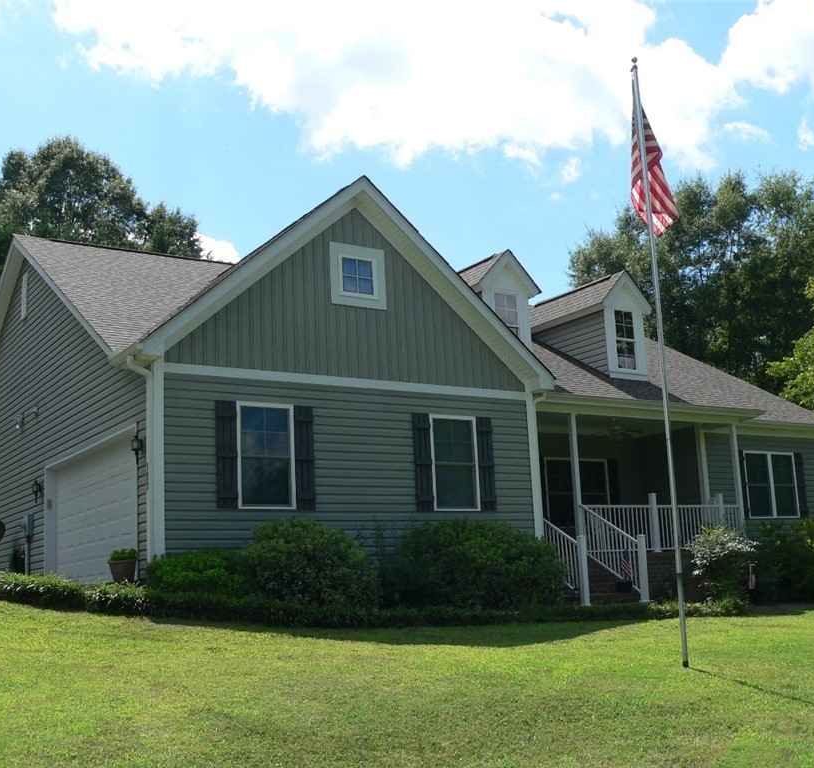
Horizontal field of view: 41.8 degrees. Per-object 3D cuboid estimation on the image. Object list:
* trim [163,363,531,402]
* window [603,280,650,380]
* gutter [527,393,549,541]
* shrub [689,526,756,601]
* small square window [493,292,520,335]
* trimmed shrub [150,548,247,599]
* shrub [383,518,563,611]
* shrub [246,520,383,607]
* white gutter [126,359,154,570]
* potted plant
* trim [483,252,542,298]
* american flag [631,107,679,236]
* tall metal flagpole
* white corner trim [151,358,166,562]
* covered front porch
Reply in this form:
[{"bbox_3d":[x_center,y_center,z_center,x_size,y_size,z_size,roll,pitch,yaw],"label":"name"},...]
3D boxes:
[{"bbox_3d":[-0.637,-0.015,16.045,6.250,0.140,0.045,5,-13,-32],"label":"trim"},{"bbox_3d":[4.459,-1.117,21.920,1.150,2.160,0.220,5,-13,-32],"label":"window"},{"bbox_3d":[2.213,1.606,17.708,0.190,2.850,0.110,5,-13,-32],"label":"gutter"},{"bbox_3d":[6.130,3.512,20.718,1.237,1.425,1.175,5,-13,-32],"label":"shrub"},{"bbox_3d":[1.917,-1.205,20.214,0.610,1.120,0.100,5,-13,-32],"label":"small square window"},{"bbox_3d":[-2.588,2.386,13.332,1.298,0.611,1.168,5,-13,-32],"label":"trimmed shrub"},{"bbox_3d":[0.946,2.622,15.539,2.750,1.330,1.600,5,-13,-32],"label":"shrub"},{"bbox_3d":[-1.256,2.347,13.907,1.828,1.108,1.645,5,-13,-32],"label":"shrub"},{"bbox_3d":[-3.503,1.028,13.985,0.340,2.890,0.110,5,-13,-32],"label":"white gutter"},{"bbox_3d":[-3.722,2.385,13.980,0.420,0.460,0.420,5,-13,-32],"label":"potted plant"},{"bbox_3d":[2.306,-2.496,23.917,1.790,1.080,0.120,5,-13,-32],"label":"trim"},{"bbox_3d":[2.985,-2.631,12.794,0.520,1.820,0.320,-6,-12,14],"label":"american flag"},{"bbox_3d":[2.937,-0.449,12.400,0.075,7.290,0.075,5,-13,-32],"label":"tall metal flagpole"},{"bbox_3d":[-3.329,1.071,14.237,0.160,2.900,0.130,5,-13,-32],"label":"white corner trim"},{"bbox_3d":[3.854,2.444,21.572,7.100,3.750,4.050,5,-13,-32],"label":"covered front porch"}]

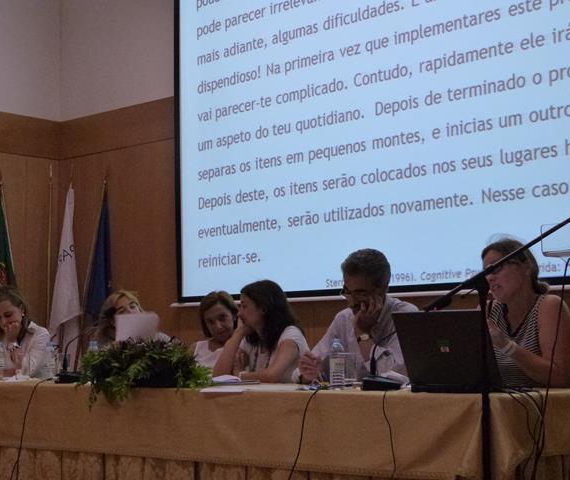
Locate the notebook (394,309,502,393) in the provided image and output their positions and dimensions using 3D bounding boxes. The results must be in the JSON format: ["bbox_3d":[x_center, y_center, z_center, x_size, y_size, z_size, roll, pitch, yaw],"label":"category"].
[{"bbox_3d":[0.629,0.392,3.716,0.365,0.280,0.357,-6,-7,40],"label":"notebook"}]

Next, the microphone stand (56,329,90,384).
[{"bbox_3d":[-1.052,0.594,5.394,0.120,0.240,0.200,-5,-7,38],"label":"microphone stand"}]

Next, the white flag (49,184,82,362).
[{"bbox_3d":[-1.408,0.244,6.878,0.250,1.200,0.200,-1,-5,-6],"label":"white flag"}]

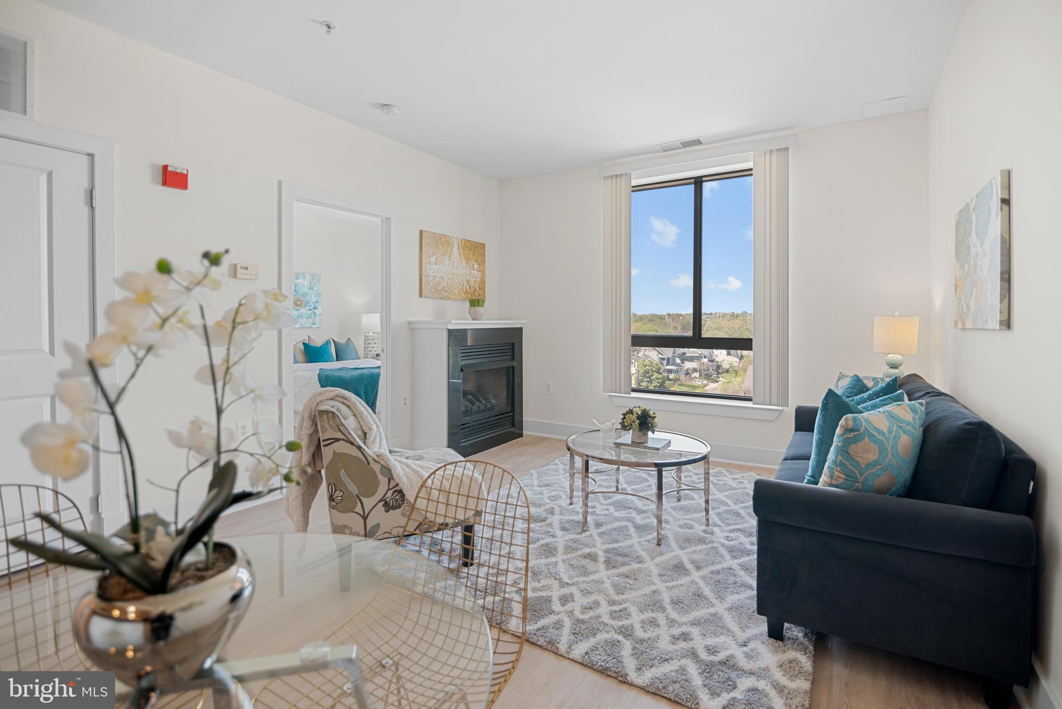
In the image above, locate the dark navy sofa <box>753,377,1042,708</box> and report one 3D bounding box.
[{"bbox_3d":[1.699,0.625,2.383,0.770,0.860,2.060,2,3,33],"label":"dark navy sofa"}]

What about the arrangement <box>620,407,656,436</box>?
[{"bbox_3d":[0.676,0.432,2.960,0.230,0.200,0.230,2,3,34],"label":"arrangement"}]

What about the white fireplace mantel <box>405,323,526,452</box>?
[{"bbox_3d":[-0.563,0.309,4.758,0.430,1.250,1.280,2,3,33],"label":"white fireplace mantel"}]

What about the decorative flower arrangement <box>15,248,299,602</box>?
[{"bbox_3d":[-0.477,0.100,0.645,0.330,0.500,0.250,-1,3,-34],"label":"decorative flower arrangement"}]

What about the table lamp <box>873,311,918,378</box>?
[{"bbox_3d":[2.479,0.015,3.219,0.250,0.620,0.250,2,3,31],"label":"table lamp"}]

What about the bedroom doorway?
[{"bbox_3d":[-1.471,-0.140,3.659,0.130,2.140,1.000,2,3,31],"label":"bedroom doorway"}]

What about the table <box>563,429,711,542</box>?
[{"bbox_3d":[0.662,0.791,2.982,0.870,0.455,0.870,0,3,0],"label":"table"}]

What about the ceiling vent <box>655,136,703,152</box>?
[{"bbox_3d":[1.300,-1.816,4.111,0.380,0.025,0.190,2,3,34],"label":"ceiling vent"}]

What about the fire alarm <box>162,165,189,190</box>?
[{"bbox_3d":[-2.016,-1.006,2.692,0.050,0.120,0.110,2,3,33],"label":"fire alarm"}]

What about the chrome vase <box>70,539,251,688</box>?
[{"bbox_3d":[-0.442,0.328,0.582,0.180,0.142,0.180,2,3,33],"label":"chrome vase"}]

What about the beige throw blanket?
[{"bbox_3d":[-0.723,0.558,2.343,0.900,0.740,0.520,-1,3,-21],"label":"beige throw blanket"}]

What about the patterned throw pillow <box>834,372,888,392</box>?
[{"bbox_3d":[2.110,0.360,2.970,0.150,0.440,0.440,17,-5,-26],"label":"patterned throw pillow"}]

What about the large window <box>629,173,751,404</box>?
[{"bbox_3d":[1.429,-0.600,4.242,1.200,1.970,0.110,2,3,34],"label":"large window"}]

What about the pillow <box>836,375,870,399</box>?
[{"bbox_3d":[2.018,0.342,2.904,0.150,0.410,0.410,17,-8,-36],"label":"pillow"}]

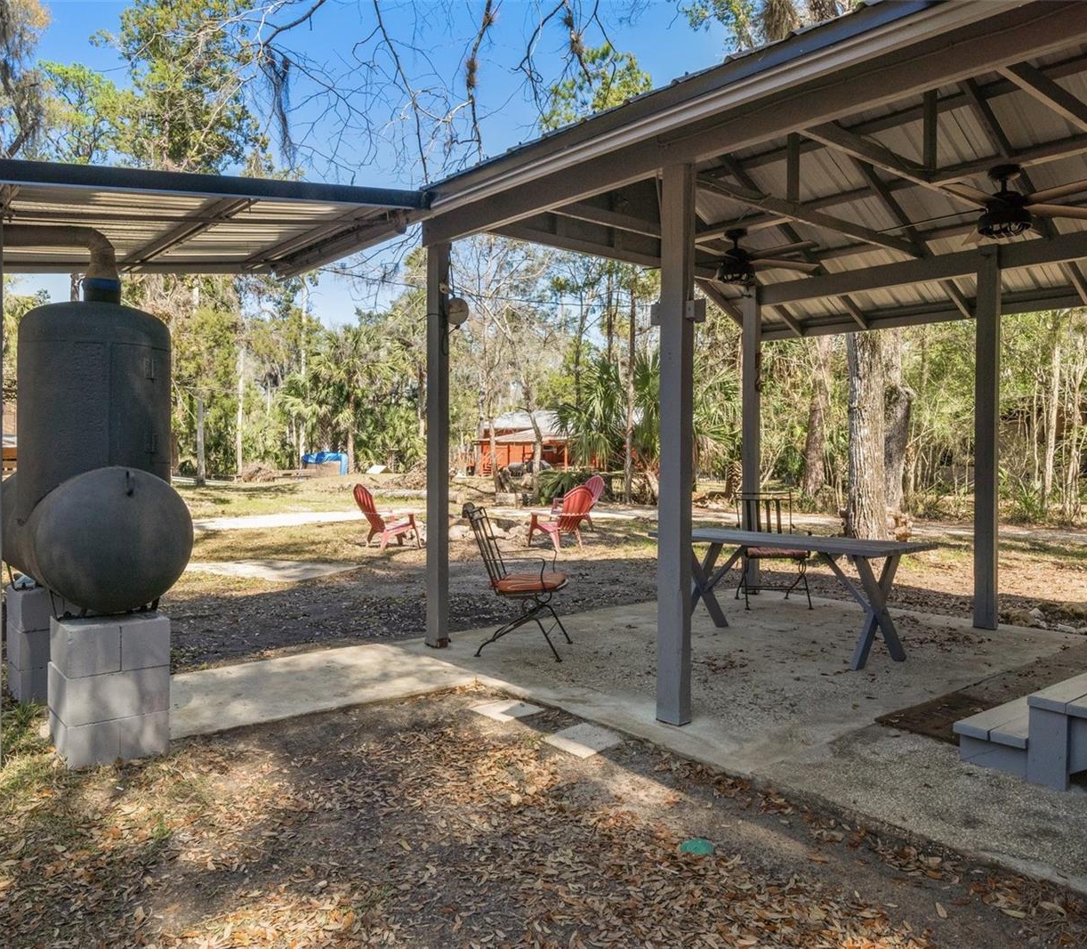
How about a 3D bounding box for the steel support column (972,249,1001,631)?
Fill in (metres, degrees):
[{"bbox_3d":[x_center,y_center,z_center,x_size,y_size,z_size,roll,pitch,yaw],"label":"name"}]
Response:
[{"bbox_3d":[2.883,-0.228,4.880,0.100,2.490,0.100,-1,2,-42],"label":"steel support column"}]

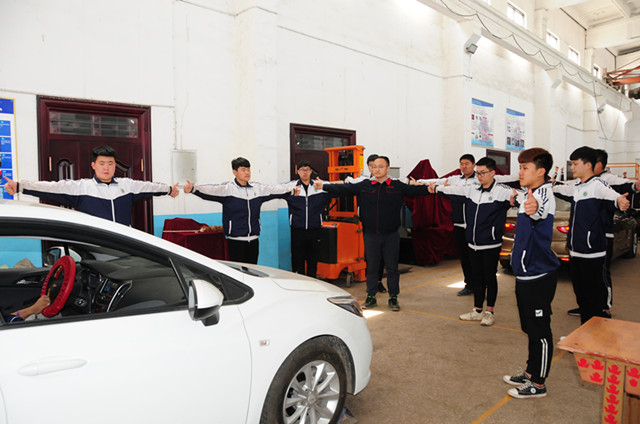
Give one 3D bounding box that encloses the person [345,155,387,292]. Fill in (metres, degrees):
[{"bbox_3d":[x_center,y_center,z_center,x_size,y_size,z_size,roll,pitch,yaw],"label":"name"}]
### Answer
[{"bbox_3d":[0.728,0.169,6.400,1.530,1.800,0.370,-1,4,-8],"label":"person"}]

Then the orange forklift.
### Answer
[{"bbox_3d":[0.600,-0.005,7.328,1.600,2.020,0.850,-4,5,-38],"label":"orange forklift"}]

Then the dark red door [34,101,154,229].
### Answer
[{"bbox_3d":[-2.808,-0.139,6.100,0.150,2.500,1.380,4,6,45],"label":"dark red door"}]

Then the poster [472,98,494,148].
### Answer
[{"bbox_3d":[4.478,-2.453,13.200,0.030,1.270,1.200,4,6,45],"label":"poster"}]

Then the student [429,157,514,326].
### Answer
[{"bbox_3d":[1.721,0.290,4.950,0.380,1.750,1.530,-3,5,-32],"label":"student"}]

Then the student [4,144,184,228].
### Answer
[{"bbox_3d":[-1.884,0.342,4.150,0.420,1.800,1.530,4,6,44],"label":"student"}]

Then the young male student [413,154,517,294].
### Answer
[{"bbox_3d":[1.909,0.176,6.200,1.530,1.800,0.370,3,5,38],"label":"young male student"}]

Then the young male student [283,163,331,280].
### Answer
[{"bbox_3d":[-0.181,0.214,6.200,1.530,1.750,0.370,-1,4,-8],"label":"young male student"}]

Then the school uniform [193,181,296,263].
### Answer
[{"bbox_3d":[-0.860,0.379,5.250,1.360,1.450,0.330,-4,6,-44],"label":"school uniform"}]

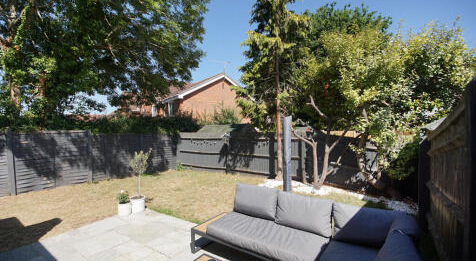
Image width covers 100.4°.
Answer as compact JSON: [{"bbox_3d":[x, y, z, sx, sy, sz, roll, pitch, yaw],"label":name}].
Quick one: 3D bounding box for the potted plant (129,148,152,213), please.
[{"bbox_3d":[-2.180,1.110,4.470,0.490,1.390,0.480,0,-2,0],"label":"potted plant"}]

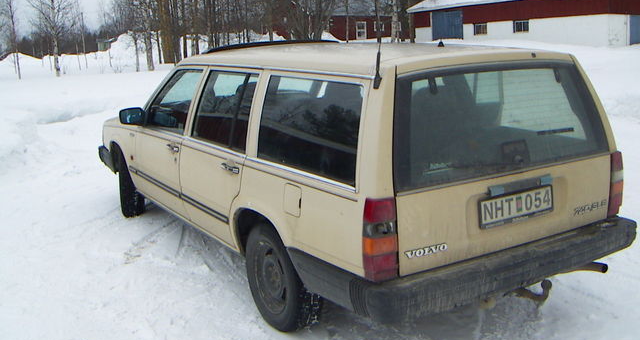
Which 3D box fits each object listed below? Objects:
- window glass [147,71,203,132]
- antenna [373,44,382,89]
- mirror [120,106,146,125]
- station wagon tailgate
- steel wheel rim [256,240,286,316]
[{"bbox_3d":[-1.083,-0.518,5.038,0.045,0.455,0.890,9,5,-33],"label":"window glass"},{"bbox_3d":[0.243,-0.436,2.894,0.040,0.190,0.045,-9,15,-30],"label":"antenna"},{"bbox_3d":[-1.487,-0.429,5.356,0.190,0.135,0.110,-9,15,-30],"label":"mirror"},{"bbox_3d":[0.885,-0.061,3.270,1.400,0.850,0.220,-9,15,-30],"label":"station wagon tailgate"},{"bbox_3d":[-0.221,0.595,3.865,0.140,0.405,0.405,-9,15,-30],"label":"steel wheel rim"}]

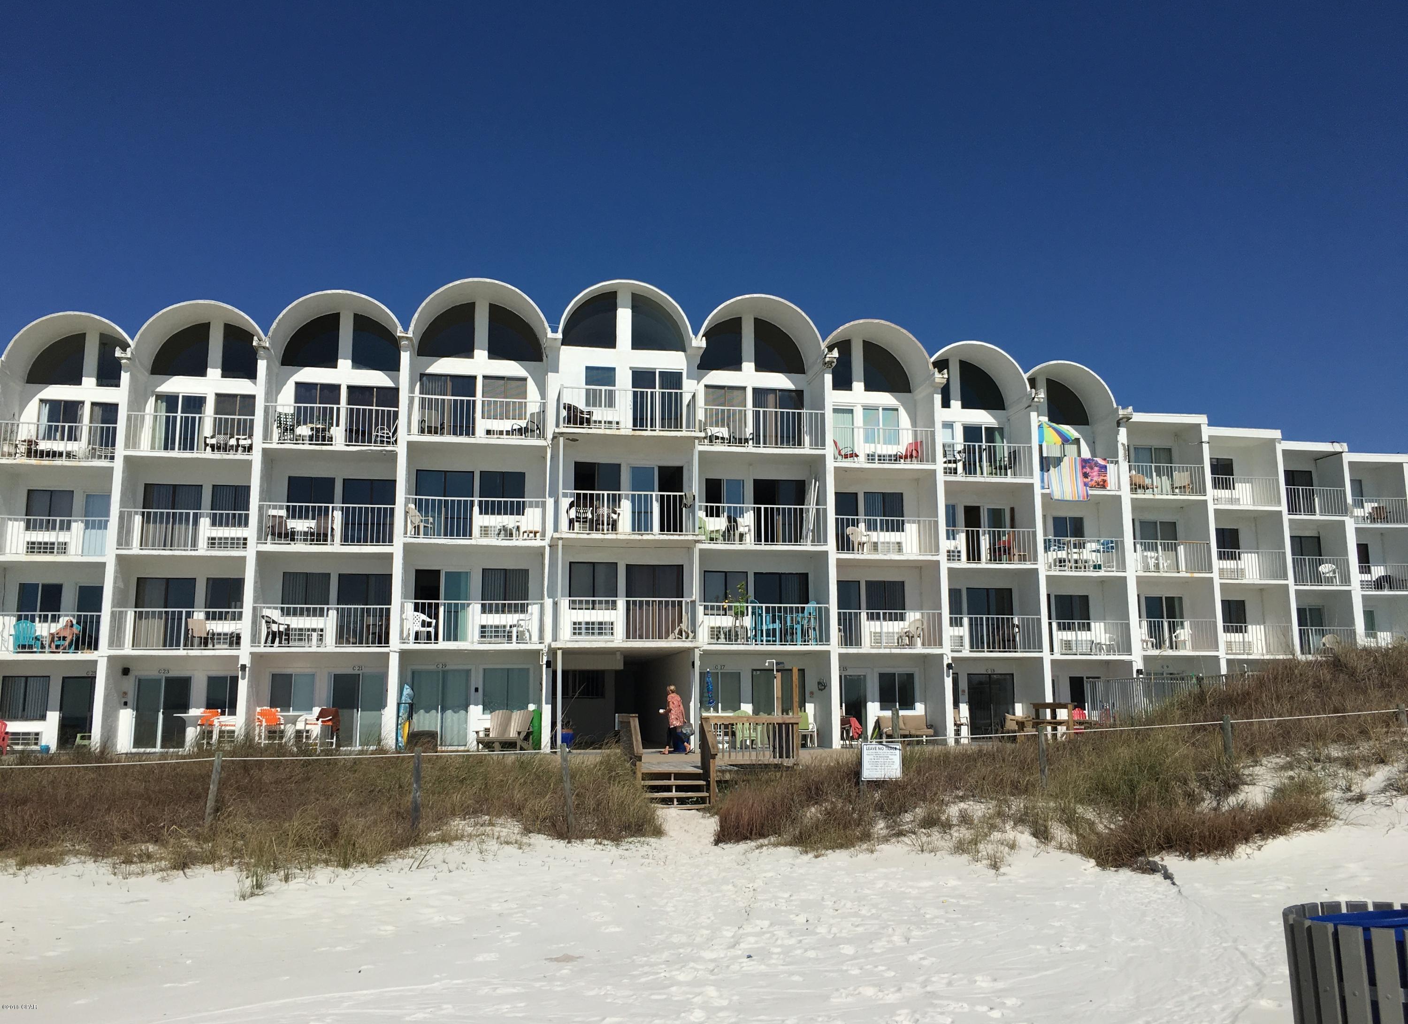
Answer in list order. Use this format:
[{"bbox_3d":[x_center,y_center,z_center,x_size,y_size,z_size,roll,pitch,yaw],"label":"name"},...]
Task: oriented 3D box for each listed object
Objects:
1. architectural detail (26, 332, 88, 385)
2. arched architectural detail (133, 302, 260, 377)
[{"bbox_3d":[-18.730,-4.468,34.209,1.680,1.600,0.250,1,-10,-10],"label":"architectural detail"},{"bbox_3d":[-13.778,-4.833,32.850,3.600,1.730,1.450,1,-10,-10],"label":"arched architectural detail"}]

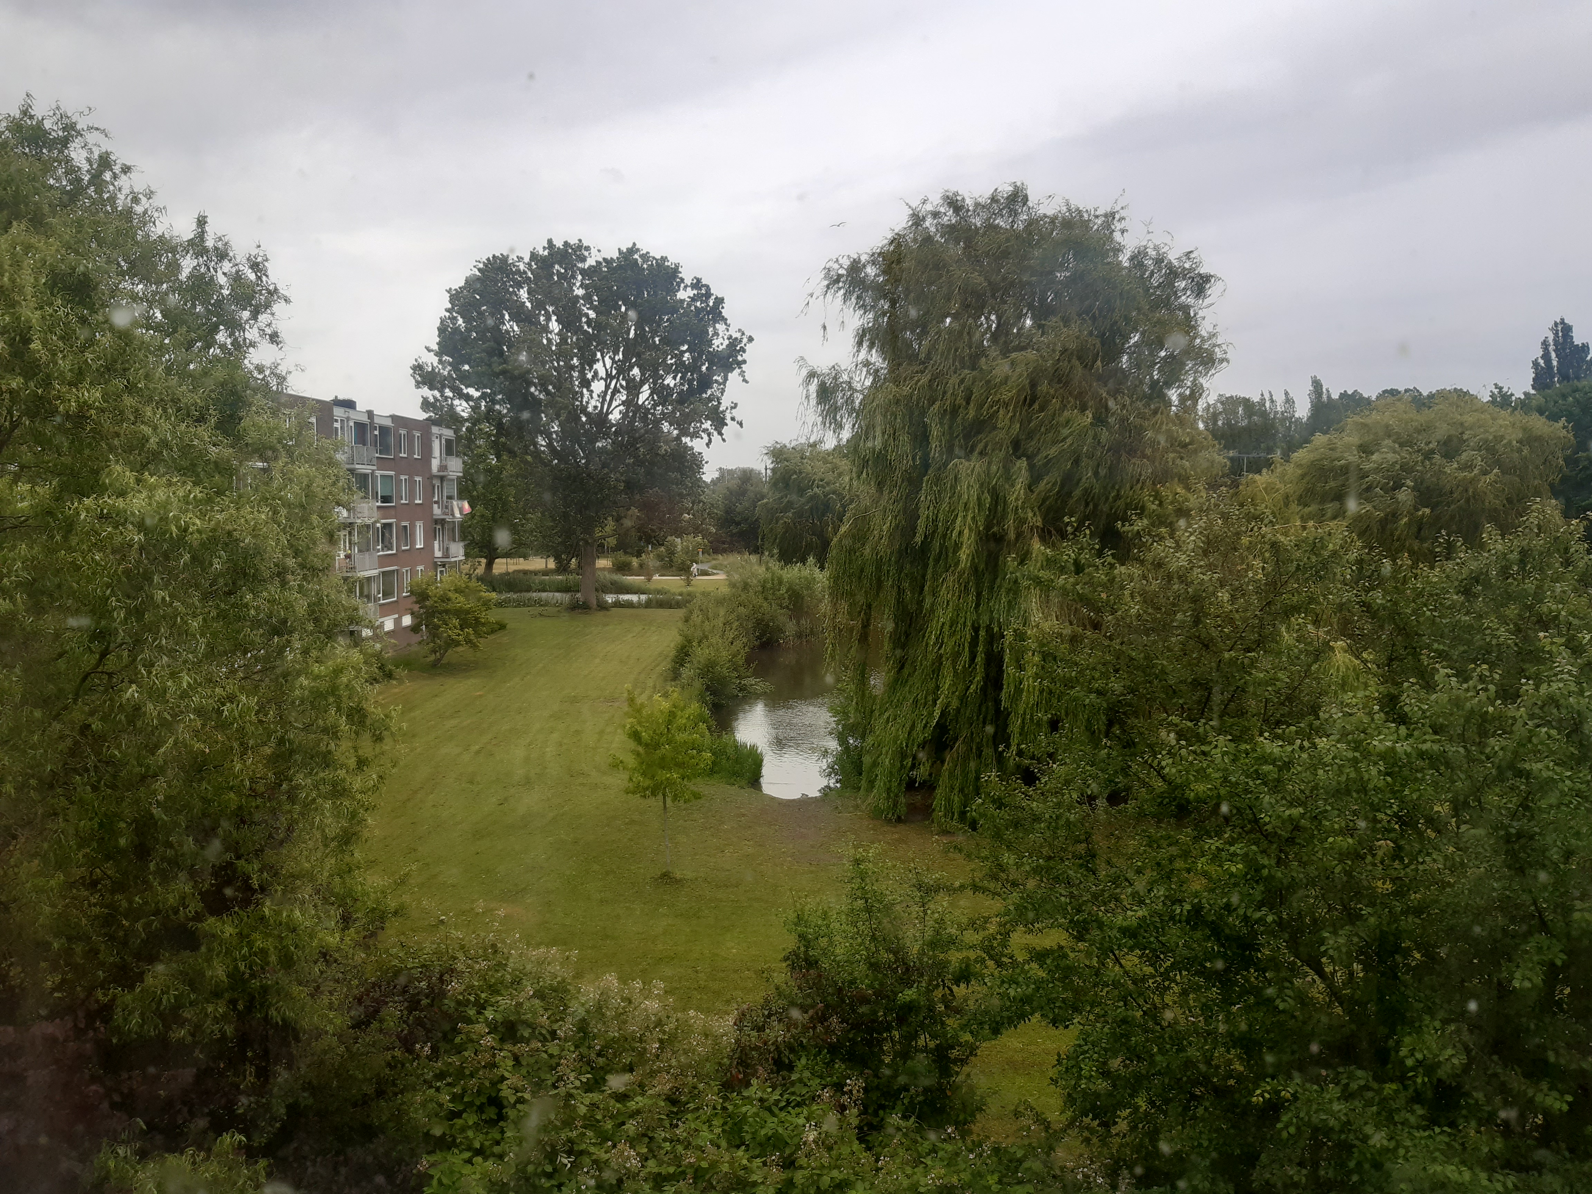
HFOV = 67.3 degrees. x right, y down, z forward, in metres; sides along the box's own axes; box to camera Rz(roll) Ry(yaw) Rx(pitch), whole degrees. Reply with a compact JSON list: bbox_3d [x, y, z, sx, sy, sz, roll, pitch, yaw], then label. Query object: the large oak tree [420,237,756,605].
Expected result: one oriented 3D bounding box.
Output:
[{"bbox_3d":[-17.448,-13.603,97.246,26.000,29.500,24.000,-1,4,-10],"label":"large oak tree"}]

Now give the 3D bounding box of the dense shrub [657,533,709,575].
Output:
[{"bbox_3d":[-14.374,-5.428,151.026,6.300,5.200,5.500,0,4,-5],"label":"dense shrub"}]

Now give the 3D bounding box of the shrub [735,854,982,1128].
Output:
[{"bbox_3d":[0.930,5.488,18.071,3.600,3.700,3.200,0,4,3],"label":"shrub"}]

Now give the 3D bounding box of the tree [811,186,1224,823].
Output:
[{"bbox_3d":[7.013,-3.357,37.353,12.500,18.400,12.000,1,4,11],"label":"tree"}]

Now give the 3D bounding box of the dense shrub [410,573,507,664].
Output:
[{"bbox_3d":[-18.436,1.227,65.283,5.200,5.000,4.800,-1,5,-16],"label":"dense shrub"}]

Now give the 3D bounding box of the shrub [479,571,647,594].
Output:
[{"bbox_3d":[-23.648,-1.297,121.254,16.800,2.300,3.500,0,4,0],"label":"shrub"}]

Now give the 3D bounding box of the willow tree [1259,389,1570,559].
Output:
[{"bbox_3d":[30.830,-2.928,59.939,14.300,14.500,14.020,3,5,27],"label":"willow tree"}]

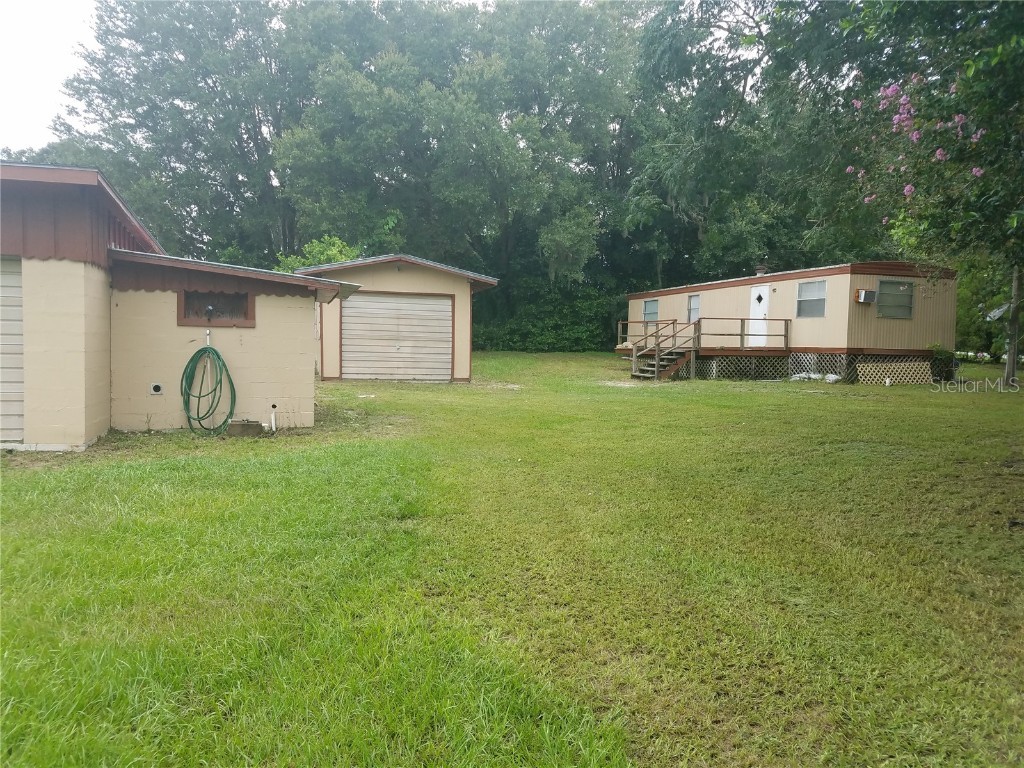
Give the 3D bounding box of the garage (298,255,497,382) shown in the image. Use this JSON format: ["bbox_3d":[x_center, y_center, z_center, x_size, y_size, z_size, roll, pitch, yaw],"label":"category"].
[{"bbox_3d":[-3.648,-1.764,21.796,4.890,3.093,6.700,1,3,-16],"label":"garage"}]

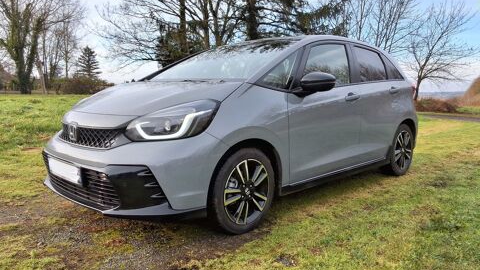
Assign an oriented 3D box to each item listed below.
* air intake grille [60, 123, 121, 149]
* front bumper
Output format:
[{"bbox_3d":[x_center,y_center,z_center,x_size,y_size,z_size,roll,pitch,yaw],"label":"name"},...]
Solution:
[{"bbox_3d":[-1.060,-0.006,2.652,0.160,0.150,0.830,-7,10,-44],"label":"air intake grille"},{"bbox_3d":[-0.914,0.194,2.822,0.720,0.520,1.680,-7,10,-44],"label":"front bumper"}]

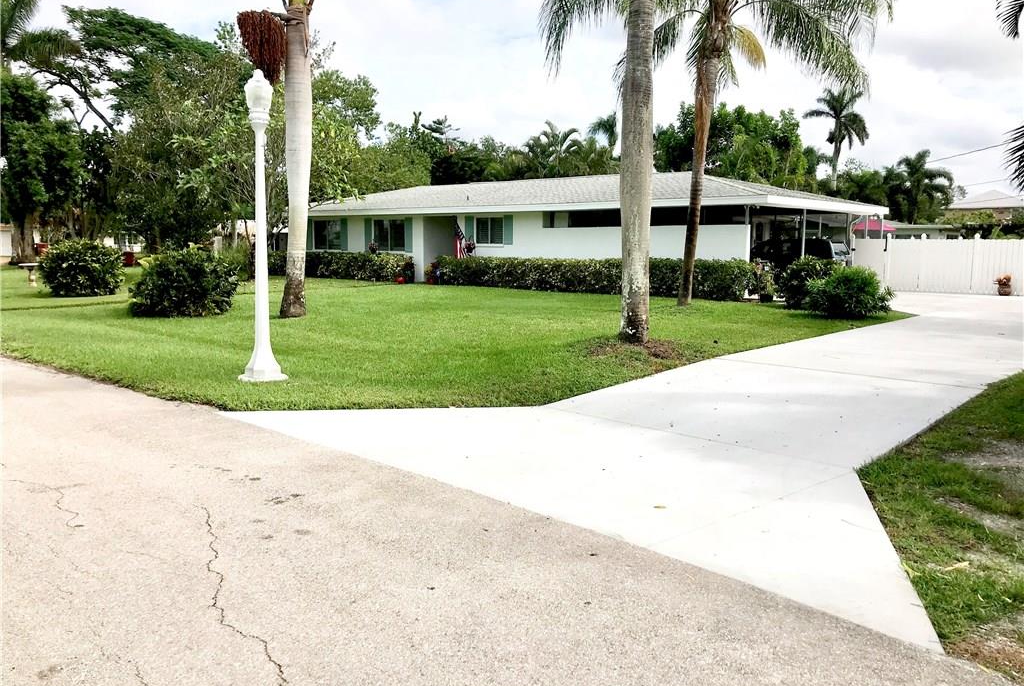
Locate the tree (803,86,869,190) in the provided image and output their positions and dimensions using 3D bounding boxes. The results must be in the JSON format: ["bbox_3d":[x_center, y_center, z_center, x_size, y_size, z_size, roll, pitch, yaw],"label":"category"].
[{"bbox_3d":[24.243,-12.835,62.888,5.200,13.030,5.200,0,7,0],"label":"tree"}]

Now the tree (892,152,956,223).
[{"bbox_3d":[28.211,-9.444,57.268,4.600,7.700,4.600,0,7,0],"label":"tree"}]

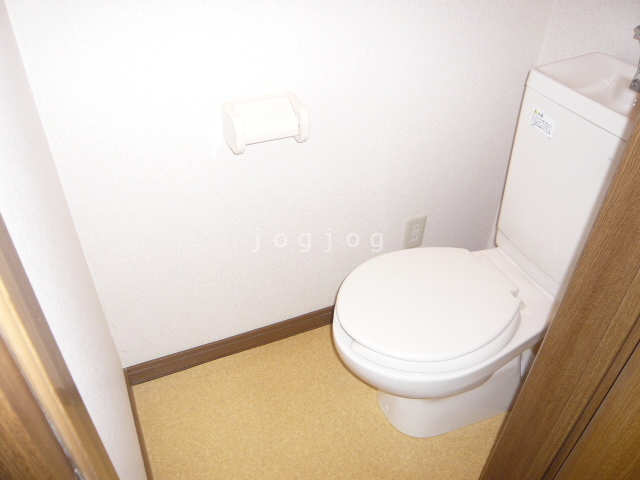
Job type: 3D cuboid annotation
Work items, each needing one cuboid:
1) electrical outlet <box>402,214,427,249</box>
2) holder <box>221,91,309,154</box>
[{"bbox_3d":[0.280,-0.020,1.545,0.071,0.117,0.010,-15,42,-19],"label":"electrical outlet"},{"bbox_3d":[-0.112,-0.239,1.075,0.157,0.085,0.096,-15,42,-19],"label":"holder"}]

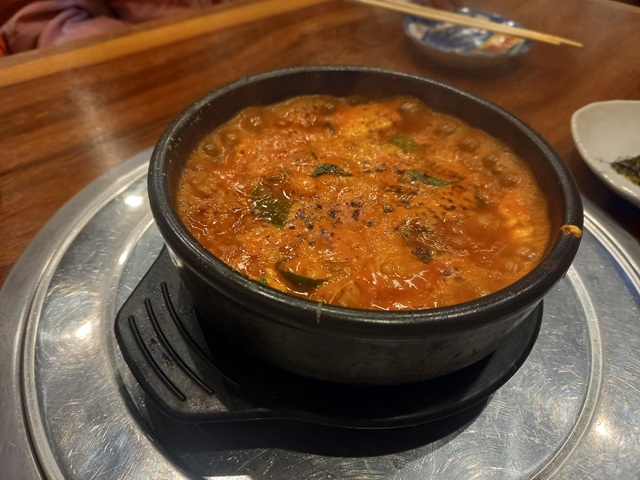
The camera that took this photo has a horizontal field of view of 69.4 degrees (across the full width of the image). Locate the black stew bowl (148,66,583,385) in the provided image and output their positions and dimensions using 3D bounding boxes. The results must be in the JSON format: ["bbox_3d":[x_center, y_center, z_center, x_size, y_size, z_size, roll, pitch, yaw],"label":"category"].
[{"bbox_3d":[0.017,-0.012,0.204,0.166,0.061,0.166,2,44,-2],"label":"black stew bowl"}]

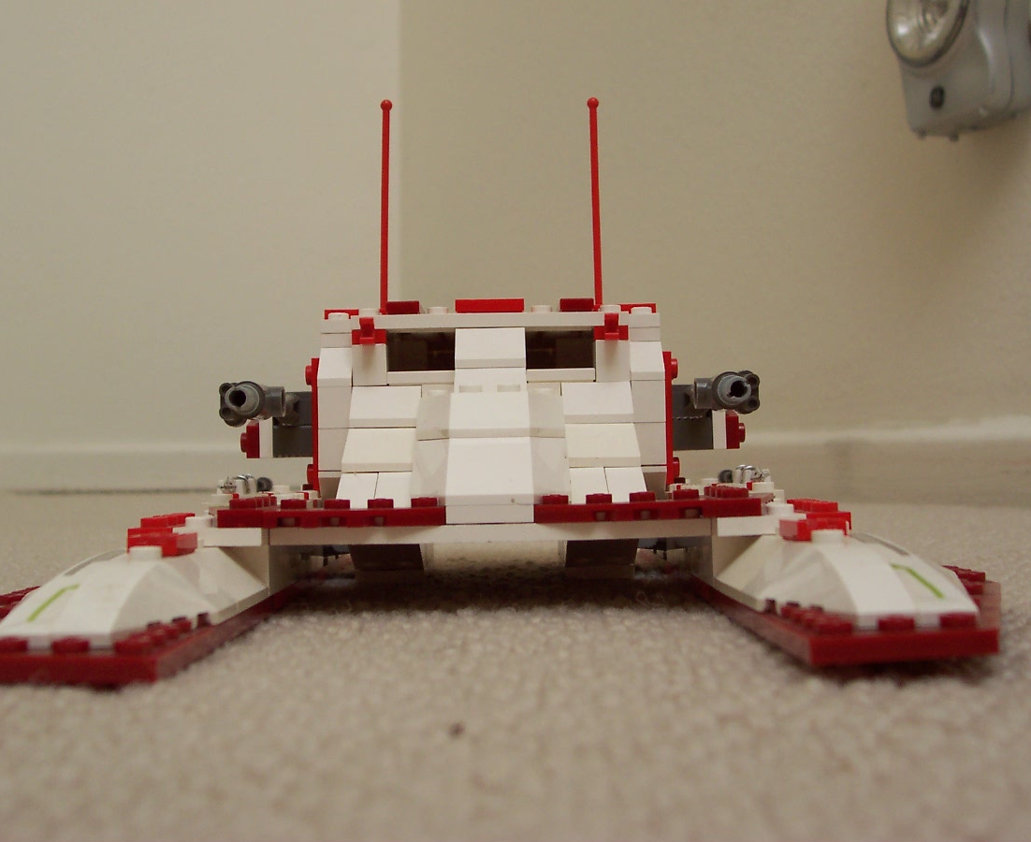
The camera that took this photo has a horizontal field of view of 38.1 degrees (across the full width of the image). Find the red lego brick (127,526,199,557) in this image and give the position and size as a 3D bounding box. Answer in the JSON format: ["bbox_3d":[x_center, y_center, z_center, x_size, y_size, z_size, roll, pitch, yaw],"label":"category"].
[{"bbox_3d":[-0.054,0.019,0.232,0.009,0.004,0.015,-1,-1,0],"label":"red lego brick"}]

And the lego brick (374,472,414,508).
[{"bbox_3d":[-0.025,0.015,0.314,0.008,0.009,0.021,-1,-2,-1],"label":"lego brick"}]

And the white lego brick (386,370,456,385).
[{"bbox_3d":[-0.022,-0.010,0.347,0.016,0.003,0.008,-1,-1,0],"label":"white lego brick"}]

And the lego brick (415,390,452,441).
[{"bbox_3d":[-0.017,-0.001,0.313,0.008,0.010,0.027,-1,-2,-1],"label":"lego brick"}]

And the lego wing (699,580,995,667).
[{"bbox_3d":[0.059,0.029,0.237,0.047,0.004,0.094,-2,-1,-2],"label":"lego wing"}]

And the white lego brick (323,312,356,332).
[{"bbox_3d":[-0.042,-0.023,0.355,0.008,0.005,0.008,-1,-1,0],"label":"white lego brick"}]

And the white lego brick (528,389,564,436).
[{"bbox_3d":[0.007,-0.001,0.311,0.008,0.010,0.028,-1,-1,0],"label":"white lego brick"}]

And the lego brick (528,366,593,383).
[{"bbox_3d":[0.010,-0.010,0.348,0.016,0.003,0.009,-1,-1,0],"label":"lego brick"}]

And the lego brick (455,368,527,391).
[{"bbox_3d":[-0.005,-0.007,0.335,0.016,0.010,0.016,-1,-1,0],"label":"lego brick"}]

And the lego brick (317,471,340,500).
[{"bbox_3d":[-0.041,0.016,0.350,0.008,0.010,0.014,-1,-1,0],"label":"lego brick"}]

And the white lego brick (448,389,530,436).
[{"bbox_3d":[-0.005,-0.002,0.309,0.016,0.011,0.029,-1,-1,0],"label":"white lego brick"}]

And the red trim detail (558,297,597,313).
[{"bbox_3d":[0.014,-0.027,0.354,0.008,0.003,0.011,-1,-2,-1],"label":"red trim detail"}]

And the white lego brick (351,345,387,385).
[{"bbox_3d":[-0.034,-0.013,0.346,0.008,0.010,0.009,-1,-1,0],"label":"white lego brick"}]

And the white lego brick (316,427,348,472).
[{"bbox_3d":[-0.041,0.007,0.348,0.008,0.010,0.011,-1,-1,0],"label":"white lego brick"}]

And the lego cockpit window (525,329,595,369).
[{"bbox_3d":[0.010,-0.017,0.354,0.016,0.010,0.006,-1,-1,0],"label":"lego cockpit window"}]

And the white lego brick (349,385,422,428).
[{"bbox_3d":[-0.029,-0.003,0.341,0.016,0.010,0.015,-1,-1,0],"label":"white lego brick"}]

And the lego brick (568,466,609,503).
[{"bbox_3d":[0.015,0.014,0.315,0.008,0.010,0.022,-1,-1,0],"label":"lego brick"}]

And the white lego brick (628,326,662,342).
[{"bbox_3d":[0.030,-0.020,0.357,0.008,0.003,0.009,-1,-1,0],"label":"white lego brick"}]

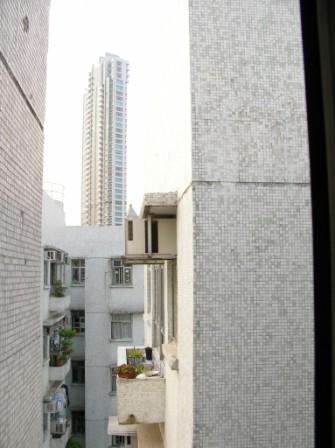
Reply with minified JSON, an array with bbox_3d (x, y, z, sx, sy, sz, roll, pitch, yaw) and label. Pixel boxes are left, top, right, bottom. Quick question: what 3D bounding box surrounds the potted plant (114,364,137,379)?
[{"bbox_3d":[-0.500,1.762,5.883,0.240,0.160,0.220,1,-6,-5],"label":"potted plant"}]

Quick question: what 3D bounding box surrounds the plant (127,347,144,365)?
[{"bbox_3d":[-0.478,1.990,7.337,0.250,0.300,0.240,1,-6,-5],"label":"plant"}]

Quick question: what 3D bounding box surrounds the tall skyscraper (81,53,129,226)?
[{"bbox_3d":[-35.339,-22.564,272.683,12.500,138.000,28.000,5,-7,-40],"label":"tall skyscraper"}]

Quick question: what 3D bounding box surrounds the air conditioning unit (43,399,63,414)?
[{"bbox_3d":[-4.145,6.503,17.436,0.500,0.410,0.500,1,-6,-5],"label":"air conditioning unit"}]

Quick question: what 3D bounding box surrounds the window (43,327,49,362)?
[{"bbox_3d":[-4.397,4.352,17.753,0.100,1.134,0.900,1,-6,-5],"label":"window"}]

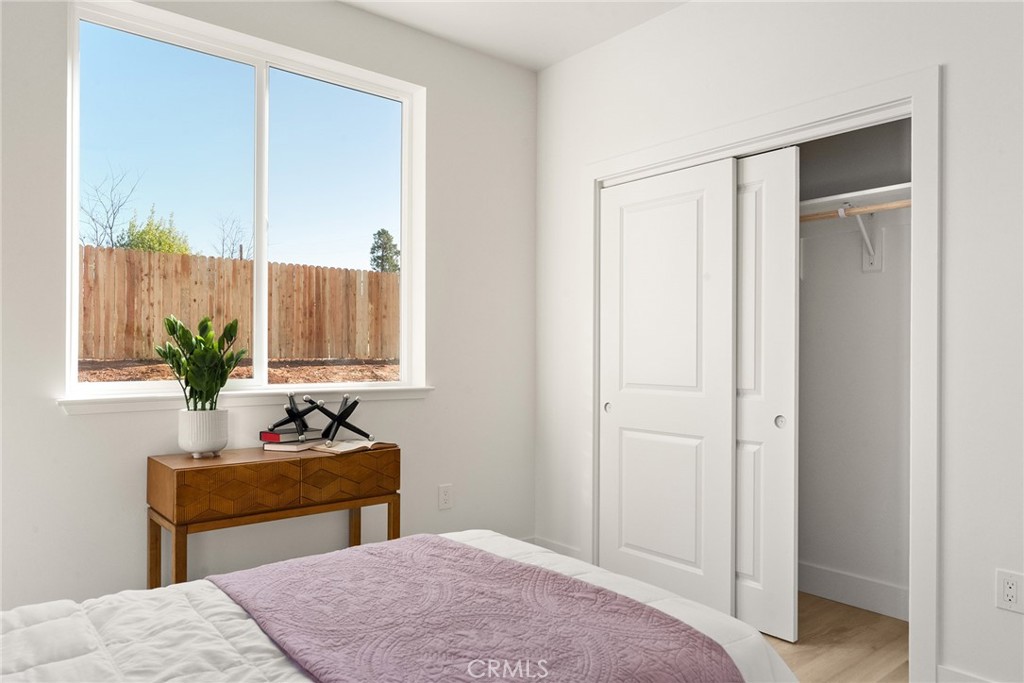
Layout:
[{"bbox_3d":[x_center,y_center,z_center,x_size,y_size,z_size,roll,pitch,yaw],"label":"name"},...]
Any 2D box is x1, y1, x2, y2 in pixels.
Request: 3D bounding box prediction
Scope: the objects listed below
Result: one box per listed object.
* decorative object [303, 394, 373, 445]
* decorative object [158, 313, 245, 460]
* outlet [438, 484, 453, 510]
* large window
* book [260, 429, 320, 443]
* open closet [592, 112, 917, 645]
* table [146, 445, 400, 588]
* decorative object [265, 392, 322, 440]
[{"bbox_3d":[-0.735,0.334,2.826,0.285,0.210,0.250,0,0,-23],"label":"decorative object"},{"bbox_3d":[-1.180,0.168,2.505,0.330,0.540,0.300,0,0,-18],"label":"decorative object"},{"bbox_3d":[-0.338,0.803,3.370,0.076,0.125,0.010,1,0,-40],"label":"outlet"},{"bbox_3d":[-1.044,-0.523,2.856,1.500,1.480,0.120,1,0,-40],"label":"large window"},{"bbox_3d":[-0.929,0.398,2.789,0.135,0.039,0.200,0,0,41],"label":"book"},{"bbox_3d":[1.158,0.194,3.047,0.640,2.065,1.490,1,0,-40],"label":"open closet"},{"bbox_3d":[-0.915,0.827,2.591,0.845,0.769,0.350,1,0,-39],"label":"table"},{"bbox_3d":[-0.914,0.317,2.785,0.235,0.200,0.210,0,0,-18],"label":"decorative object"}]

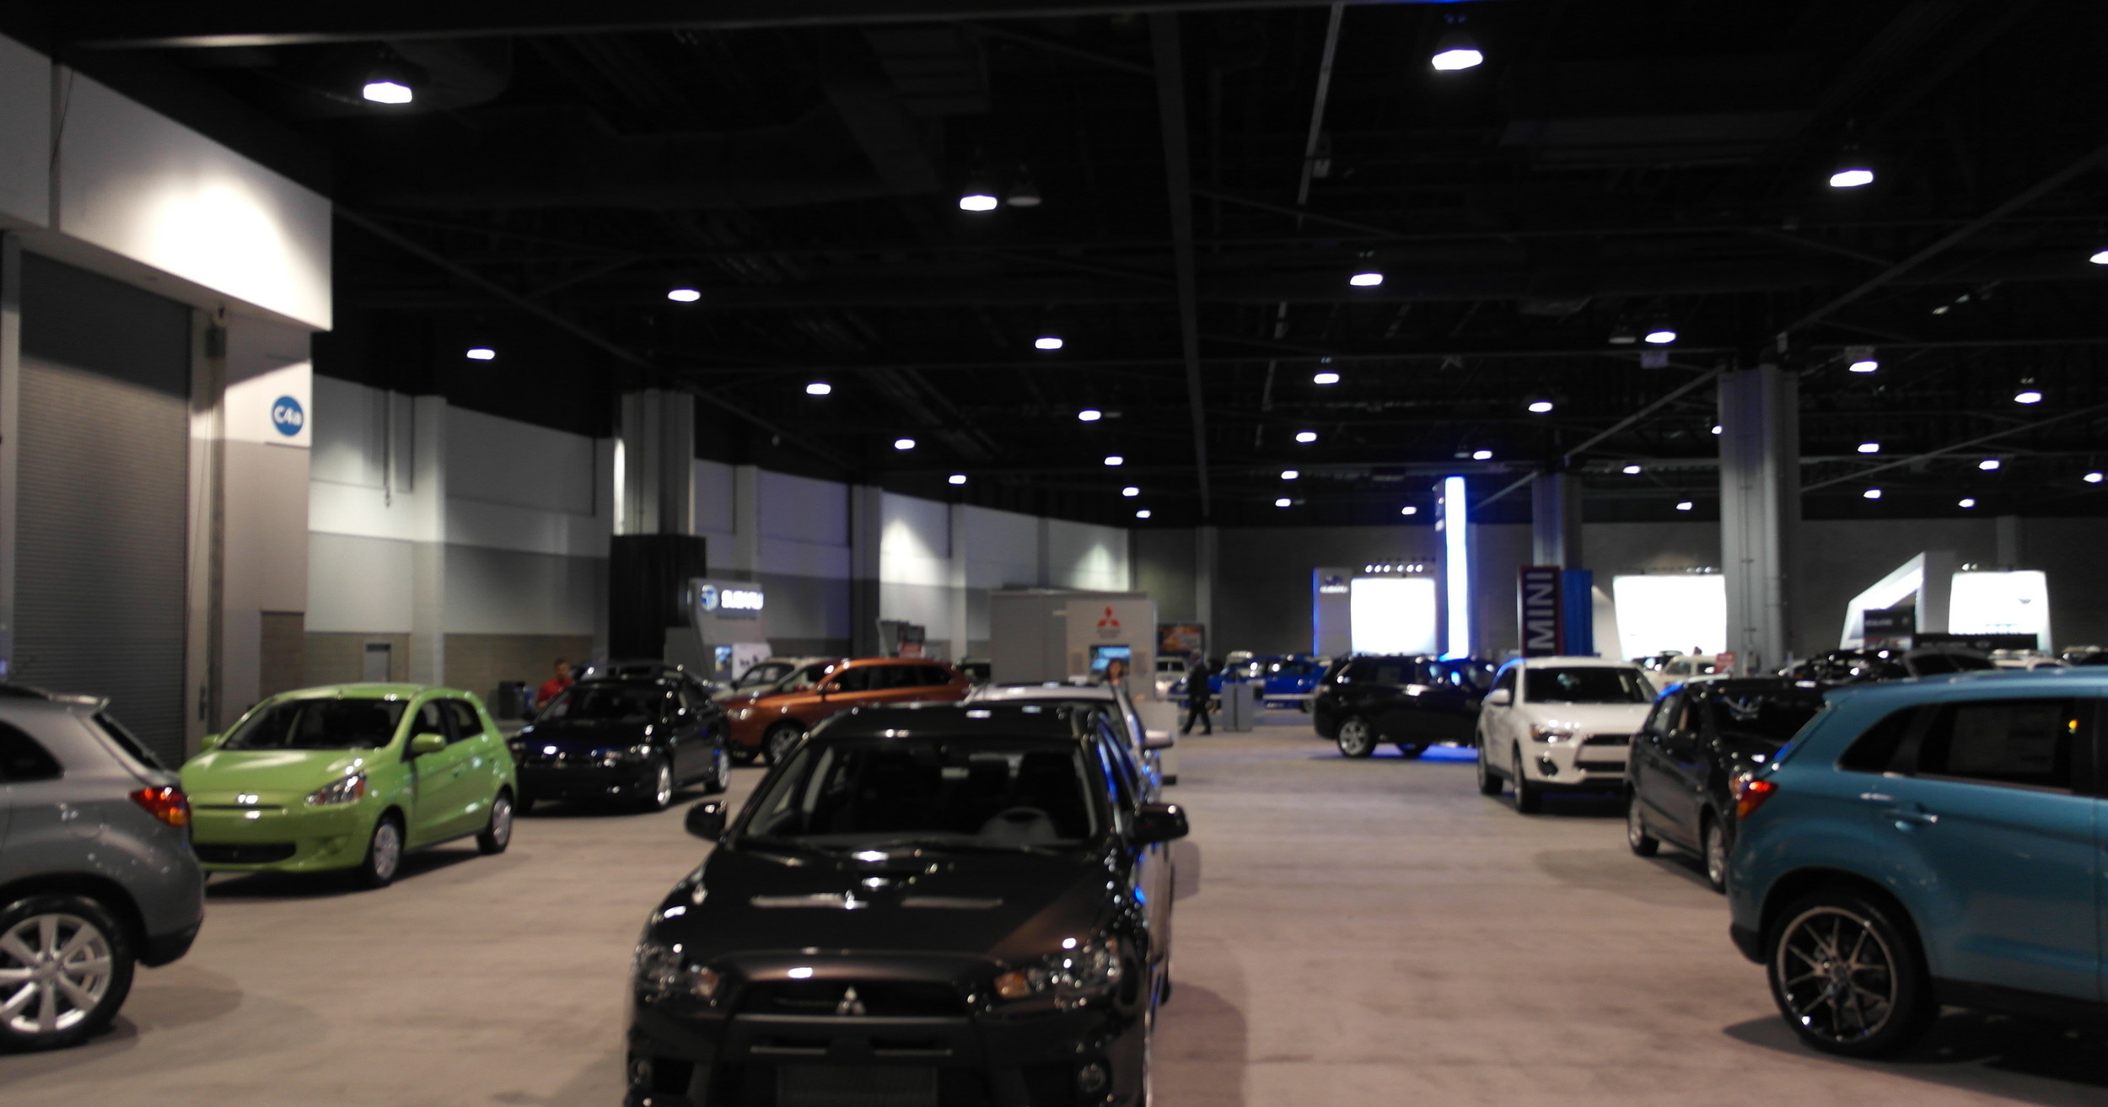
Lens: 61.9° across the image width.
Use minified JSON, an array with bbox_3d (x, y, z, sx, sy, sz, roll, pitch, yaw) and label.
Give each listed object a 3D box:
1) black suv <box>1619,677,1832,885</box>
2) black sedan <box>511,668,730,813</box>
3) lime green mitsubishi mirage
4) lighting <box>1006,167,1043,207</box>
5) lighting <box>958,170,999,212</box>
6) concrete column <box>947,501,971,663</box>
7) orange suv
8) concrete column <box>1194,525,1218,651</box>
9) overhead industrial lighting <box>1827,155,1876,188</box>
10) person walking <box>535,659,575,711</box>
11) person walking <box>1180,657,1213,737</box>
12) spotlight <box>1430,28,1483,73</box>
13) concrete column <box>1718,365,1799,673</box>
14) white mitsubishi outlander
[{"bbox_3d":[5.485,1.669,13.211,1.670,1.500,3.780,-1,-3,5],"label":"black suv"},{"bbox_3d":[-5.153,2.255,21.198,1.770,1.480,4.570,-1,-3,4],"label":"black sedan"},{"bbox_3d":[-5.705,1.813,14.233,1.670,1.500,3.780,-1,-3,1],"label":"lime green mitsubishi mirage"},{"bbox_3d":[-0.487,-5.954,28.408,0.540,0.550,0.540,0,-3,0],"label":"lighting"},{"bbox_3d":[-1.161,-5.601,27.208,0.550,0.520,0.550,-1,-3,5],"label":"lighting"},{"bbox_3d":[-4.282,1.953,78.820,0.850,8.600,0.850,-2,-4,25],"label":"concrete column"},{"bbox_3d":[-3.600,2.549,28.903,4.650,1.680,1.800,2,-4,-35],"label":"orange suv"},{"bbox_3d":[8.601,3.010,98.037,1.300,8.811,1.150,-1,-3,5],"label":"concrete column"},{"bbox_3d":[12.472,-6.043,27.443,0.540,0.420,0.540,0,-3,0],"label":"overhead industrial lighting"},{"bbox_3d":[-6.483,2.207,22.914,0.520,1.720,0.360,1,-4,-30],"label":"person walking"},{"bbox_3d":[2.995,2.900,36.859,0.620,1.790,0.500,0,-3,-15],"label":"person walking"},{"bbox_3d":[4.765,-5.995,20.804,0.560,0.480,0.560,-1,-3,5],"label":"spotlight"},{"bbox_3d":[16.372,-0.048,40.733,1.450,8.078,1.450,-1,-3,5],"label":"concrete column"},{"bbox_3d":[5.926,2.013,19.854,1.790,1.630,4.300,-1,-3,6],"label":"white mitsubishi outlander"}]

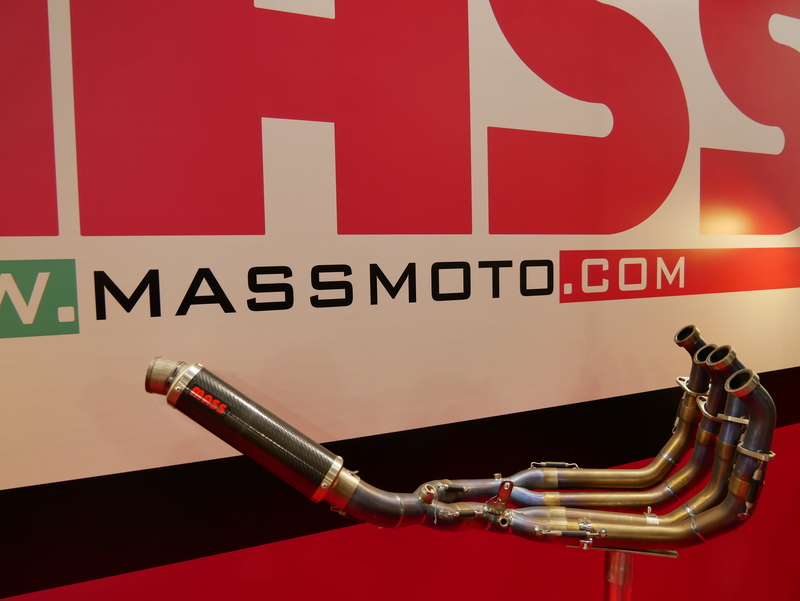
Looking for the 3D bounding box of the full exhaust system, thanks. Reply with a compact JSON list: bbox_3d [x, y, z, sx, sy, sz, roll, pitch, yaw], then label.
[{"bbox_3d":[0.066,0.255,1.105,1.125,0.385,0.320,-1,3,10],"label":"full exhaust system"}]

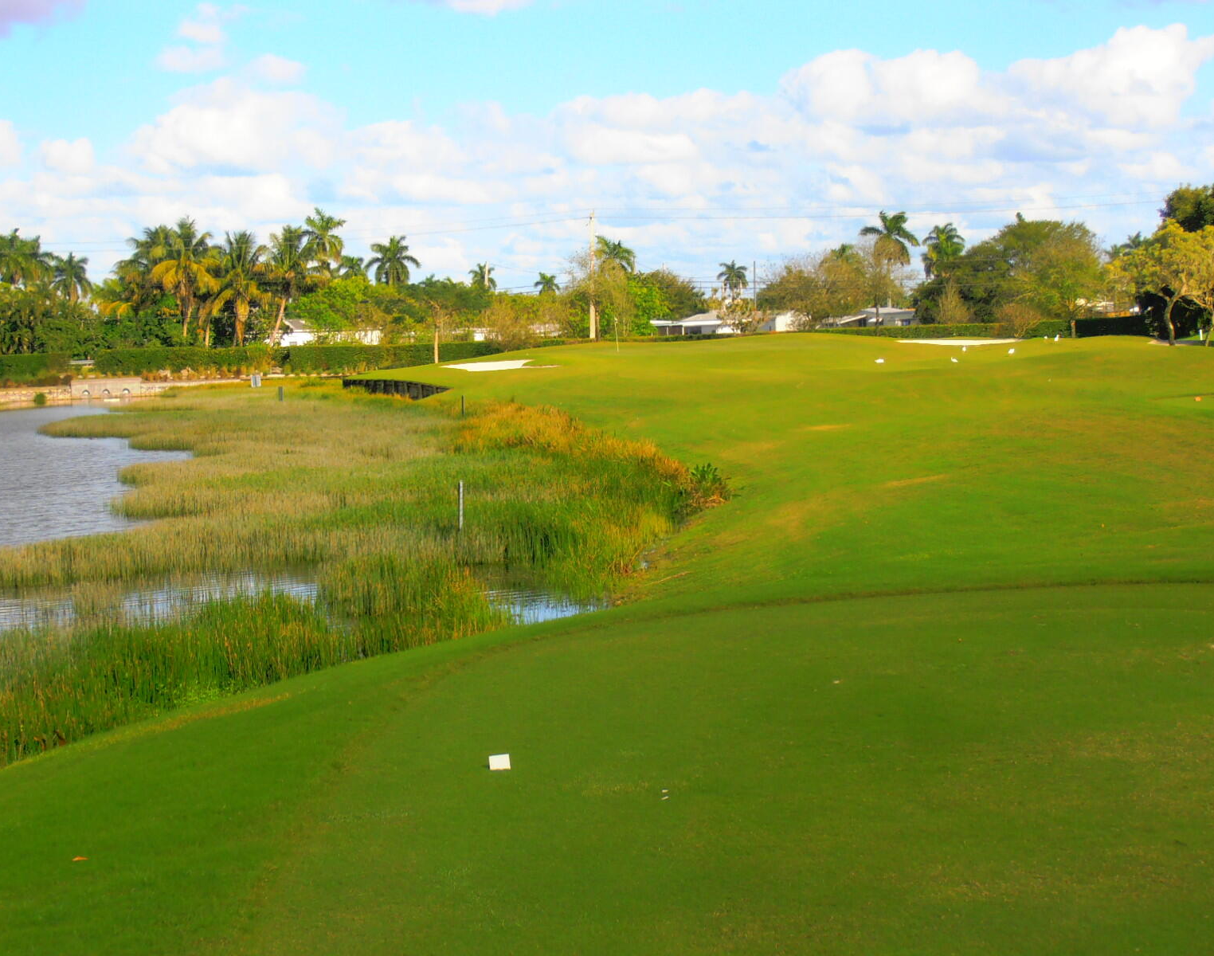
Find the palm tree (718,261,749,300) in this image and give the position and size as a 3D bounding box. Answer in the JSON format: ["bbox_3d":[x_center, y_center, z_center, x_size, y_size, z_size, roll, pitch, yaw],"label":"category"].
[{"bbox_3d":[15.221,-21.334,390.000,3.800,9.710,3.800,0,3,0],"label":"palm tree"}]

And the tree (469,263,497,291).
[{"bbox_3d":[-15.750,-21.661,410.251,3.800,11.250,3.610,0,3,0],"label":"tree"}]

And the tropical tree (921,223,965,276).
[{"bbox_3d":[28.565,-15.800,275.259,4.300,11.600,4.080,0,3,0],"label":"tropical tree"}]

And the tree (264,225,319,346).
[{"bbox_3d":[-23.076,-13.275,238.000,4.100,10.680,4.100,0,3,0],"label":"tree"}]

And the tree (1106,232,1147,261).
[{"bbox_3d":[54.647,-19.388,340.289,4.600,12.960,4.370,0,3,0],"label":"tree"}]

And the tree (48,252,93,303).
[{"bbox_3d":[-49.600,-15.857,300.000,4.000,10.050,4.000,0,3,0],"label":"tree"}]

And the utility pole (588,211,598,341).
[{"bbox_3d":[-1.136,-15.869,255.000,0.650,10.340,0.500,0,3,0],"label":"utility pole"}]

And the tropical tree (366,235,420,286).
[{"bbox_3d":[-19.446,-16.488,295.250,4.900,11.180,4.650,0,3,0],"label":"tropical tree"}]

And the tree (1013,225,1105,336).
[{"bbox_3d":[31.427,-13.729,225.173,6.360,7.740,6.040,0,3,0],"label":"tree"}]

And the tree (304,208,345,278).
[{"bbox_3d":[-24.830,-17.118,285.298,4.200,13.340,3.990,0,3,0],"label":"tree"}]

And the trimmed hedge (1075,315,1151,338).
[{"bbox_3d":[34.312,-10.141,220.000,5.300,1.690,1.300,0,3,0],"label":"trimmed hedge"}]

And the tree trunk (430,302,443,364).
[{"bbox_3d":[-10.510,-8.943,200.000,0.750,3.810,0.600,0,3,0],"label":"tree trunk"}]

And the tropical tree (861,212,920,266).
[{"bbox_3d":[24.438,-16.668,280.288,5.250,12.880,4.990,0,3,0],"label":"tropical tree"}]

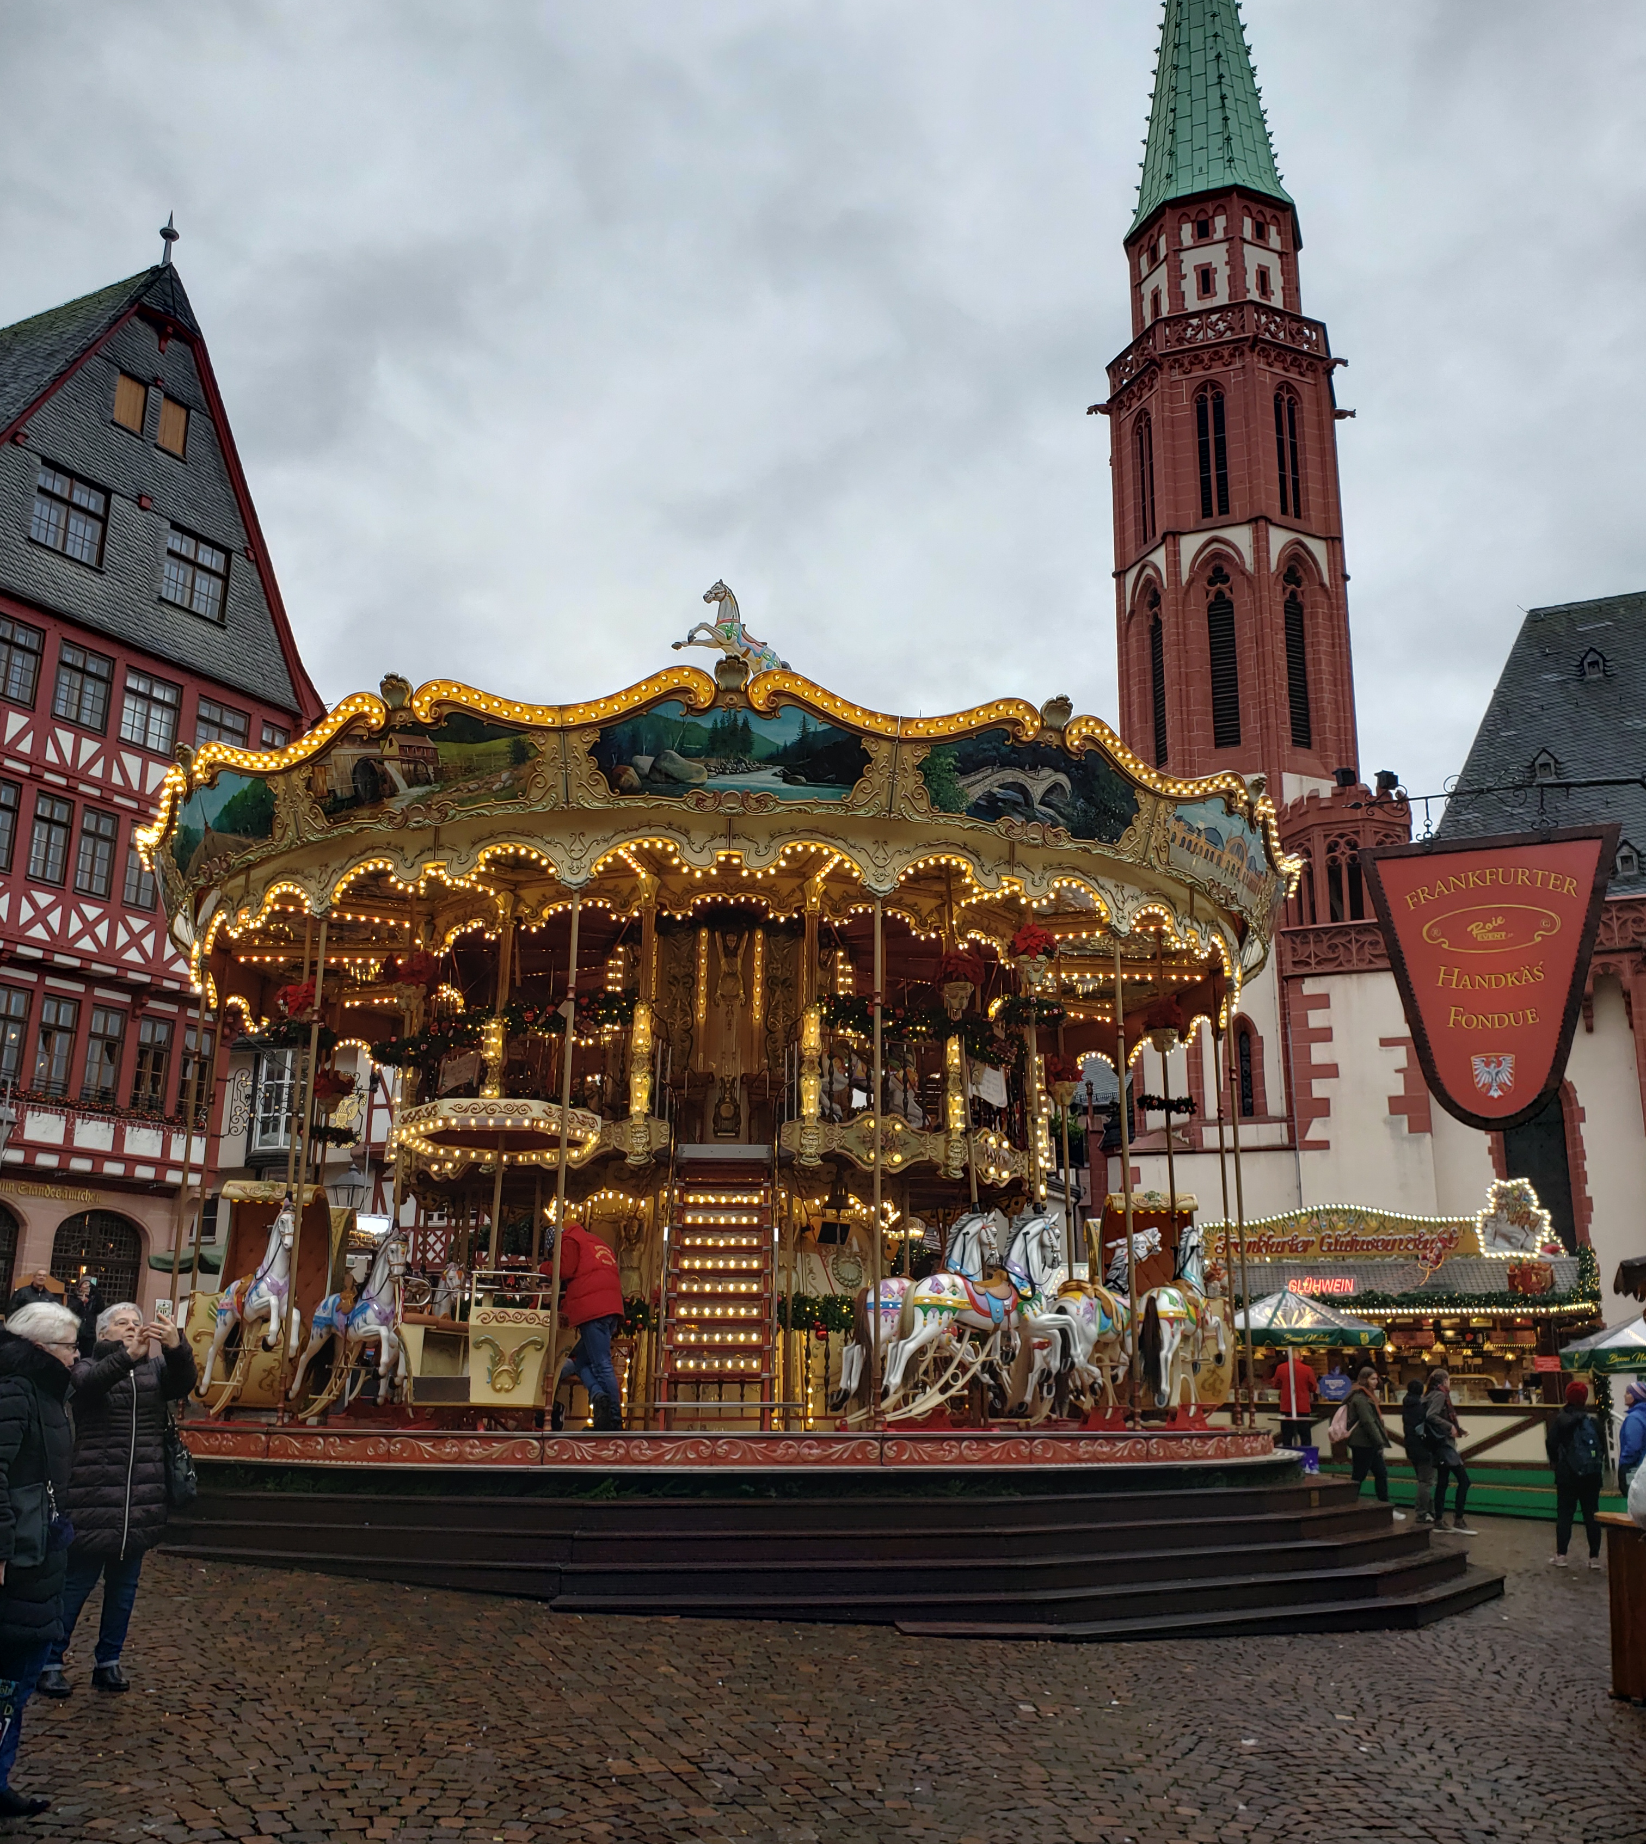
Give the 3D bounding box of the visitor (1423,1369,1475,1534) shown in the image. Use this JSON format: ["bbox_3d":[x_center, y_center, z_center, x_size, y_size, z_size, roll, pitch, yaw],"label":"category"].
[{"bbox_3d":[6.757,5.703,17.777,0.560,1.677,0.500,-1,-14,7],"label":"visitor"}]

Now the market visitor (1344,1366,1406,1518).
[{"bbox_3d":[6.451,6.086,19.293,0.660,1.679,0.500,-3,-15,15],"label":"market visitor"}]

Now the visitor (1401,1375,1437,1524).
[{"bbox_3d":[6.789,5.988,18.676,0.420,1.553,0.500,6,-15,-19],"label":"visitor"}]

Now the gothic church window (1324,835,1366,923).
[{"bbox_3d":[12.090,-1.000,38.174,0.950,2.110,0.300,-6,-16,23],"label":"gothic church window"}]

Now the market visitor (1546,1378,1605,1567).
[{"bbox_3d":[6.938,5.090,15.197,0.540,1.632,0.420,3,-15,-10],"label":"market visitor"}]

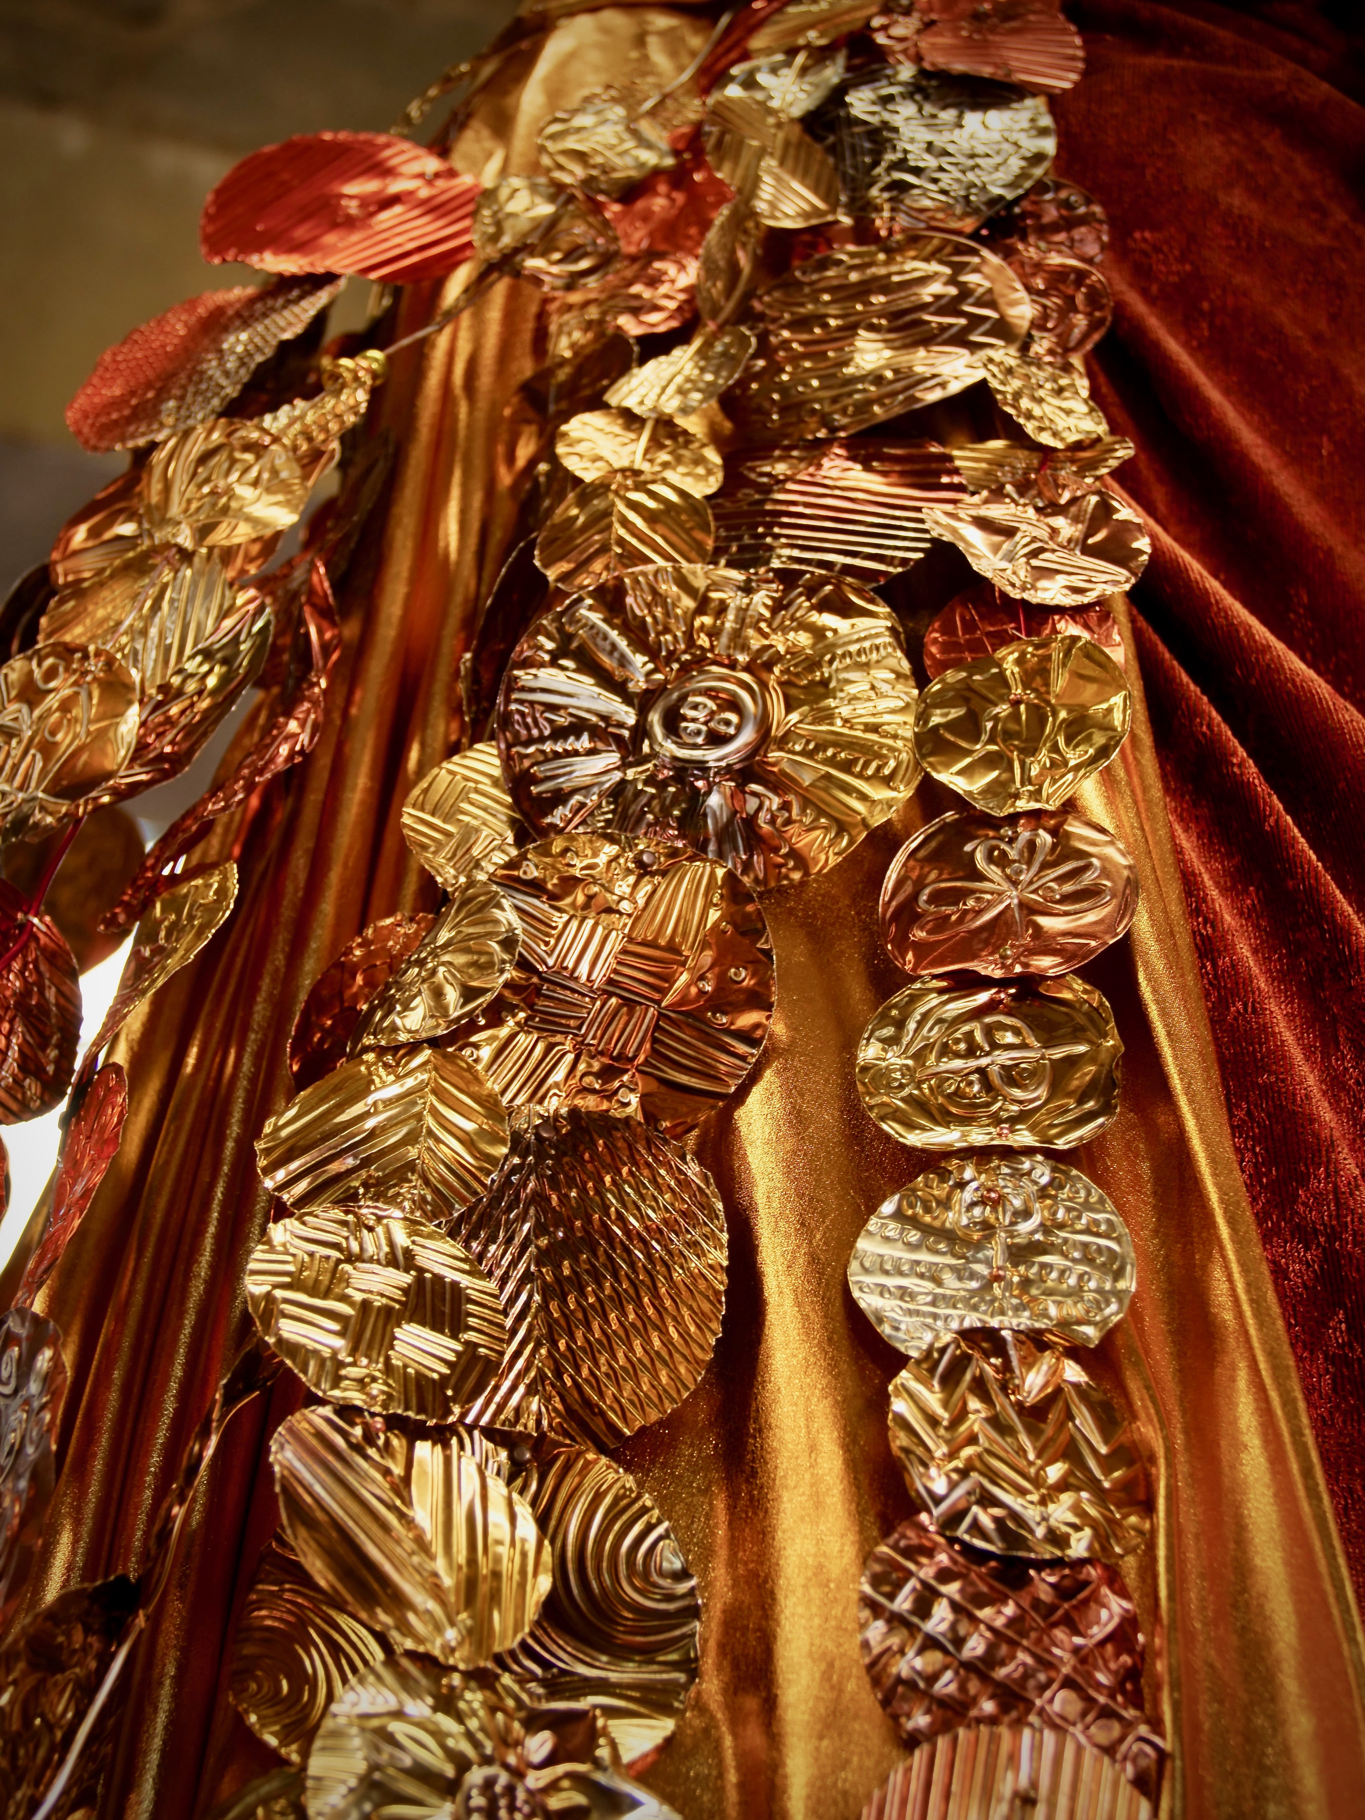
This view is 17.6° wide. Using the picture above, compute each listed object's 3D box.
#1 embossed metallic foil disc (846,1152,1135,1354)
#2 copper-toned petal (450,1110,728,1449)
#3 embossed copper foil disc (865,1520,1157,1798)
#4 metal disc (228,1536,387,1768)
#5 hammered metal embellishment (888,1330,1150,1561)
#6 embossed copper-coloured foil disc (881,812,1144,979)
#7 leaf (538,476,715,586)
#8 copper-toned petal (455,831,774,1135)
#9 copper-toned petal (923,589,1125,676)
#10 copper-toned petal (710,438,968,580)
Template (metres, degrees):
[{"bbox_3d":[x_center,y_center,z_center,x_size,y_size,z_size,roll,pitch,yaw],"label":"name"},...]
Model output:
[{"bbox_3d":[0.073,0.081,1.039,0.068,0.065,0.007,0,-47,0],"label":"embossed metallic foil disc"},{"bbox_3d":[-0.030,0.087,1.033,0.084,0.100,0.010,-3,-42,4],"label":"copper-toned petal"},{"bbox_3d":[0.072,0.162,0.958,0.066,0.070,0.008,0,-36,0],"label":"embossed copper foil disc"},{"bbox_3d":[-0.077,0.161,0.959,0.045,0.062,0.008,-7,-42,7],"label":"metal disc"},{"bbox_3d":[0.076,0.120,1.000,0.060,0.065,0.009,2,-38,-2],"label":"hammered metal embellishment"},{"bbox_3d":[0.083,-0.004,1.125,0.066,0.064,0.007,2,-47,-2],"label":"embossed copper-coloured foil disc"},{"bbox_3d":[-0.016,-0.104,1.224,0.050,0.054,0.007,0,-46,0],"label":"leaf"},{"bbox_3d":[-0.017,0.018,1.102,0.080,0.093,0.009,0,-37,0],"label":"copper-toned petal"},{"bbox_3d":[0.092,-0.069,1.189,0.056,0.057,0.006,4,-48,-3],"label":"copper-toned petal"},{"bbox_3d":[0.040,-0.112,1.232,0.083,0.072,0.009,0,-47,0],"label":"copper-toned petal"}]

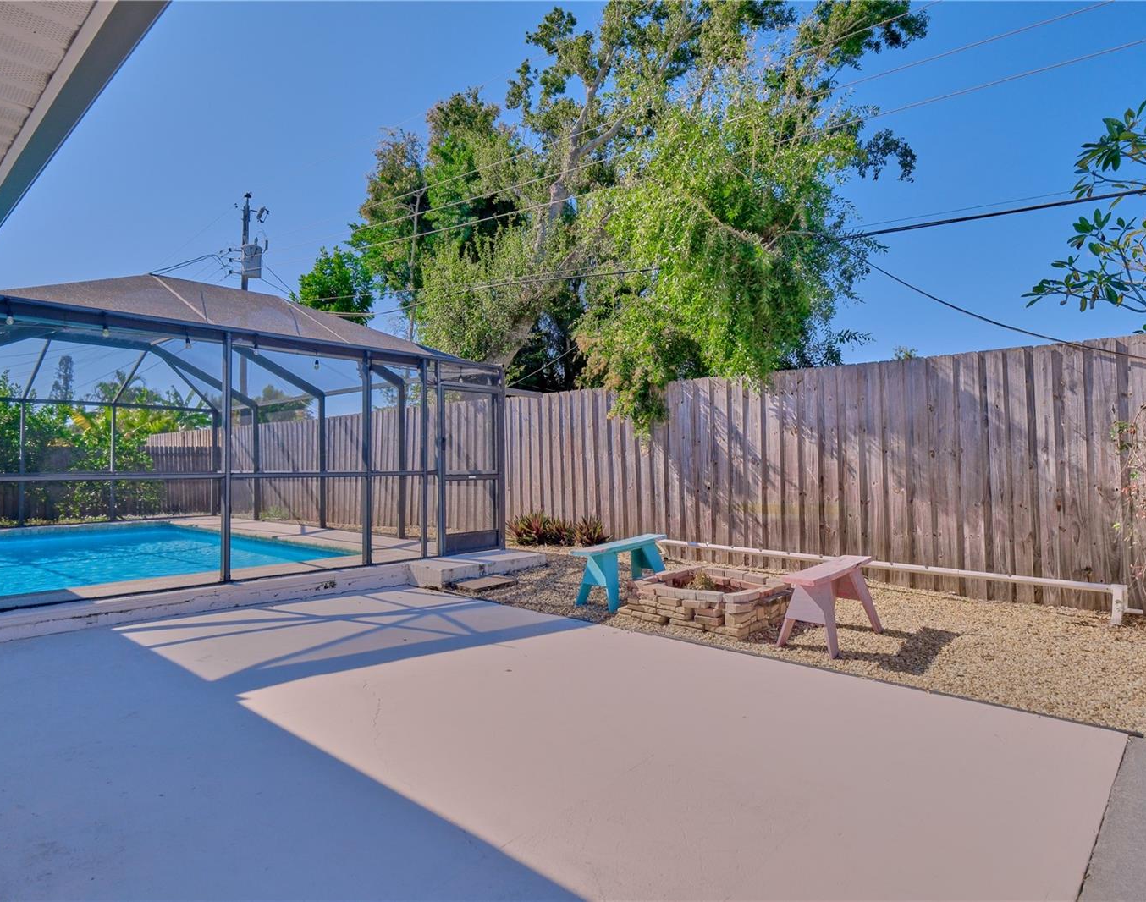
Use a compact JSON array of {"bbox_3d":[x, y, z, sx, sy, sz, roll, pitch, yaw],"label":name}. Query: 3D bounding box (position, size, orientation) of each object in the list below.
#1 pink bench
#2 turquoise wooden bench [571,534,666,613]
[{"bbox_3d":[1.853,1.086,4.571,0.410,0.510,1.160,-1,-1,42],"label":"pink bench"},{"bbox_3d":[0.476,1.117,5.900,0.400,0.505,1.270,-1,-1,39],"label":"turquoise wooden bench"}]

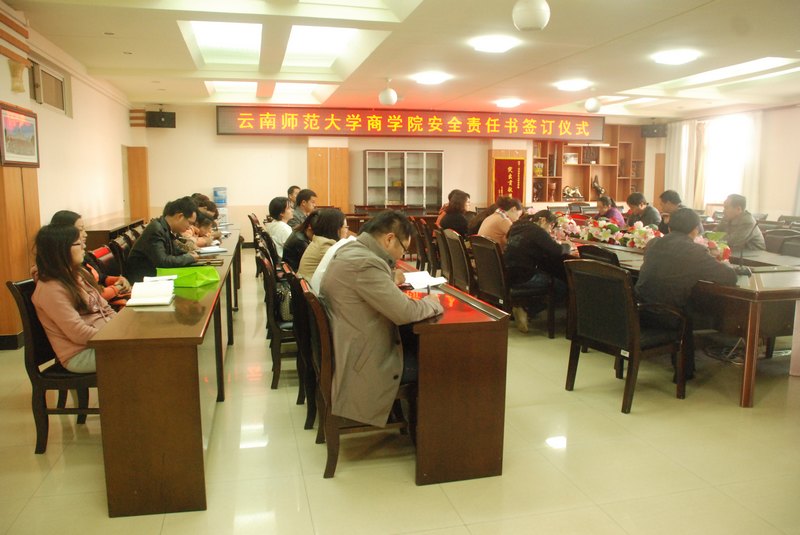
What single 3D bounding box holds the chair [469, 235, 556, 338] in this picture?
[{"bbox_3d":[1.023,0.172,5.463,0.660,0.900,0.590,-3,8,-18],"label":"chair"}]

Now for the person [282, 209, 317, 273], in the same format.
[{"bbox_3d":[-0.587,0.100,4.804,0.740,1.180,0.470,-2,9,-13],"label":"person"}]

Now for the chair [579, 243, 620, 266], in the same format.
[{"bbox_3d":[1.790,0.289,4.738,0.600,0.920,0.530,-2,8,-16],"label":"chair"}]

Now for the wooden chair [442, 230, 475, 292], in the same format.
[{"bbox_3d":[0.857,0.090,6.199,0.600,0.920,0.530,-2,8,-13],"label":"wooden chair"}]

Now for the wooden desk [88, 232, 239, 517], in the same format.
[{"bbox_3d":[-1.662,0.281,5.229,0.420,0.757,5.900,-2,8,-13],"label":"wooden desk"}]

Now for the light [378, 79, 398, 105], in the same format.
[{"bbox_3d":[-0.160,-2.436,8.311,0.250,0.360,0.250,-2,9,-13],"label":"light"}]

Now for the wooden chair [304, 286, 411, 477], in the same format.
[{"bbox_3d":[-0.200,0.504,2.982,0.590,0.900,0.470,-2,8,-13],"label":"wooden chair"}]

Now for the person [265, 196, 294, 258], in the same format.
[{"bbox_3d":[-0.972,-0.031,5.671,0.680,1.256,0.460,-2,8,-13],"label":"person"}]

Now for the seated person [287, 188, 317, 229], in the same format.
[{"bbox_3d":[-0.845,-0.133,6.006,0.720,1.290,0.500,-2,9,-13],"label":"seated person"}]

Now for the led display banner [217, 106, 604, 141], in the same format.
[{"bbox_3d":[0.579,-3.264,13.791,9.150,0.600,0.150,-2,8,-13],"label":"led display banner"}]

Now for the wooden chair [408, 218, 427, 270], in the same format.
[{"bbox_3d":[0.385,-0.170,7.664,0.600,0.920,0.540,-2,9,-14],"label":"wooden chair"}]

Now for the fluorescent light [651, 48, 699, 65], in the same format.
[{"bbox_3d":[3.041,-2.326,6.678,0.460,0.080,0.470,-2,9,-13],"label":"fluorescent light"}]

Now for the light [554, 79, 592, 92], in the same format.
[{"bbox_3d":[2.523,-2.637,8.733,0.450,0.100,0.450,-2,9,-14],"label":"light"}]

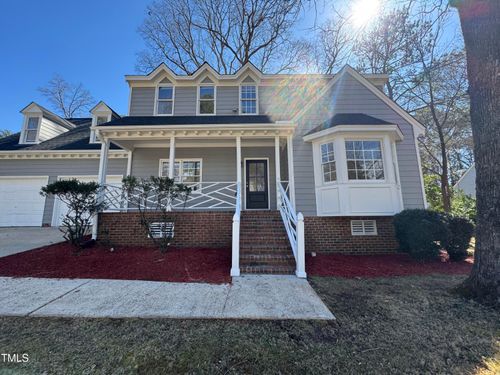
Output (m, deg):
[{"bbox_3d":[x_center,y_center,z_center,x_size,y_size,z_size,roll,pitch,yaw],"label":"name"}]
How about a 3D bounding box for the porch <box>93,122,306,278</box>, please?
[{"bbox_3d":[-1.819,-0.046,6.261,6.770,4.410,3.550,-1,-9,0],"label":"porch"}]

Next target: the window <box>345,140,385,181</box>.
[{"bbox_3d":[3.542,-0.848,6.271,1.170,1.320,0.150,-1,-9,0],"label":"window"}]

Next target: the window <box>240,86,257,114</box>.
[{"bbox_3d":[-0.066,-3.725,8.538,0.700,1.390,0.140,-1,-9,0],"label":"window"}]

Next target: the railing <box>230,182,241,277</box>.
[{"bbox_3d":[-0.324,0.839,5.436,0.200,2.370,2.200,-1,-9,0],"label":"railing"}]

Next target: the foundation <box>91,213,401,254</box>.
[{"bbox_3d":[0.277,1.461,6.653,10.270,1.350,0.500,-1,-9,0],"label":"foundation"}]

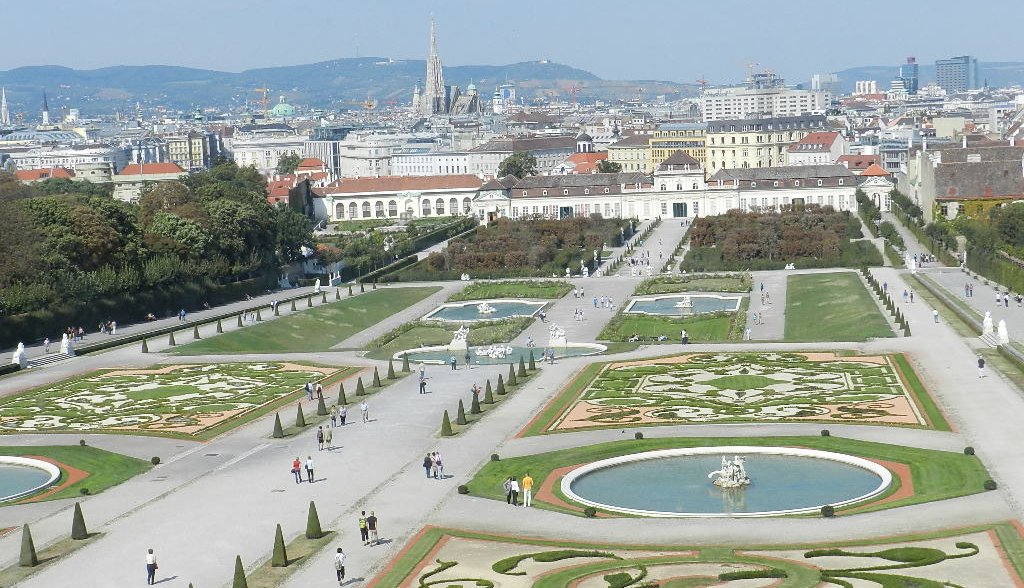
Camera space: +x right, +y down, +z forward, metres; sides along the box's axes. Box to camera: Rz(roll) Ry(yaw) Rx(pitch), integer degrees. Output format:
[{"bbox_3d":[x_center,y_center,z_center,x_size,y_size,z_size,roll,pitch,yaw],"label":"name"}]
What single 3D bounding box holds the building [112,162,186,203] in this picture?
[{"bbox_3d":[-129.750,-37.200,641.620,25.000,20.200,15.000,-2,6,2],"label":"building"}]

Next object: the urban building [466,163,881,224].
[{"bbox_3d":[50.227,-32.621,541.416,127.000,18.500,17.000,-1,6,9],"label":"urban building"}]

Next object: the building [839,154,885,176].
[{"bbox_3d":[115.024,-39.064,585.165,17.000,13.500,13.000,-1,6,9],"label":"building"}]

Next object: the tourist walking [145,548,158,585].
[{"bbox_3d":[-17.210,12.970,84.330,0.580,1.720,0.380,-1,6,9],"label":"tourist walking"}]

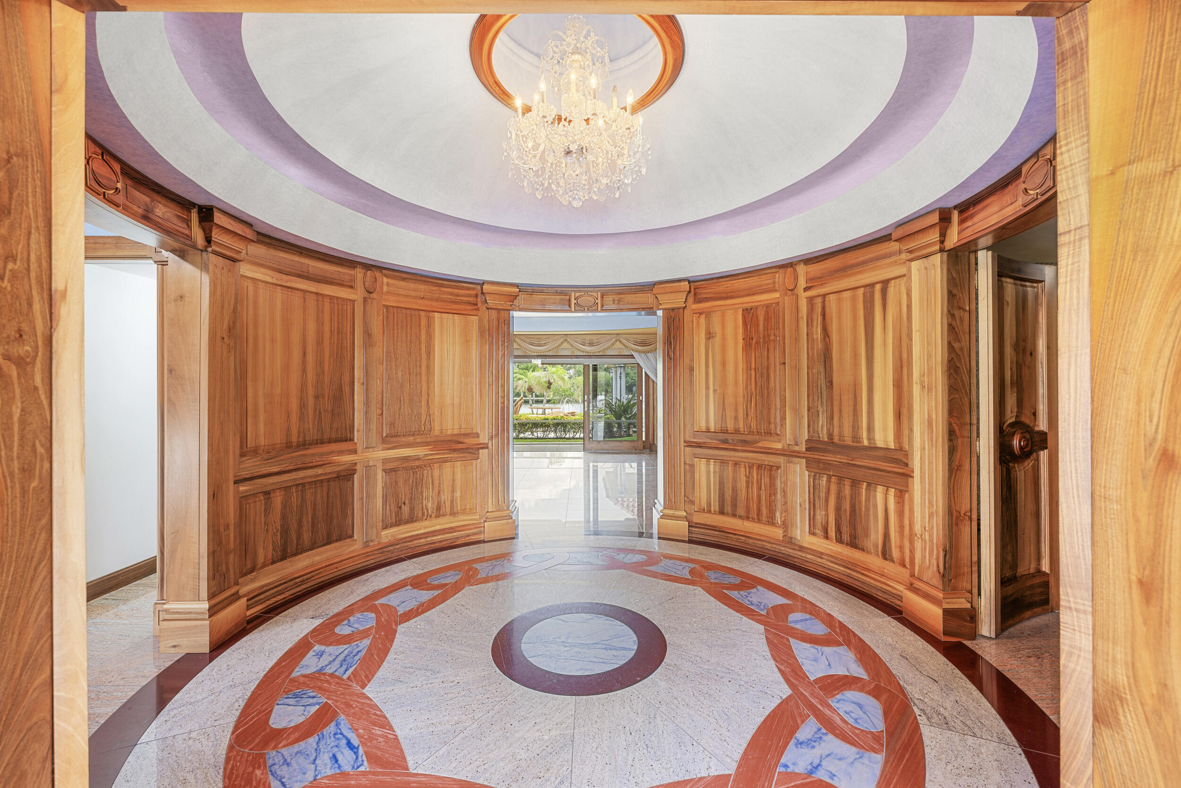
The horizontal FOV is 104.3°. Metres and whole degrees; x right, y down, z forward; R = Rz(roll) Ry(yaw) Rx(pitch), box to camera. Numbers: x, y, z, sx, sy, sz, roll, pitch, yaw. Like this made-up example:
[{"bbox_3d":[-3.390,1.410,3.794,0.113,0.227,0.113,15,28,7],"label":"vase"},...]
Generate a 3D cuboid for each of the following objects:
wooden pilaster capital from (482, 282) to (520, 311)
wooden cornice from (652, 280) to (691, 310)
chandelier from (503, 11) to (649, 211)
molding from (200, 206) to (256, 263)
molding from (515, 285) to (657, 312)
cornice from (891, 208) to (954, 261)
[{"bbox_3d":[-0.817,-0.877,4.161,0.318,0.222,0.087,0,0,-21],"label":"wooden pilaster capital"},{"bbox_3d":[0.744,-0.883,4.159,0.318,0.222,0.087,0,0,20],"label":"wooden cornice"},{"bbox_3d":[-0.075,-1.535,2.474,0.791,1.052,0.791,0,0,0],"label":"chandelier"},{"bbox_3d":[-1.989,-0.868,2.525,0.087,0.222,0.318,0,0,-2],"label":"molding"},{"bbox_3d":[-0.042,-0.886,4.306,1.273,0.221,0.161,0,0,0],"label":"molding"},{"bbox_3d":[1.868,-0.883,2.591,0.087,0.222,0.318,0,0,-7],"label":"cornice"}]

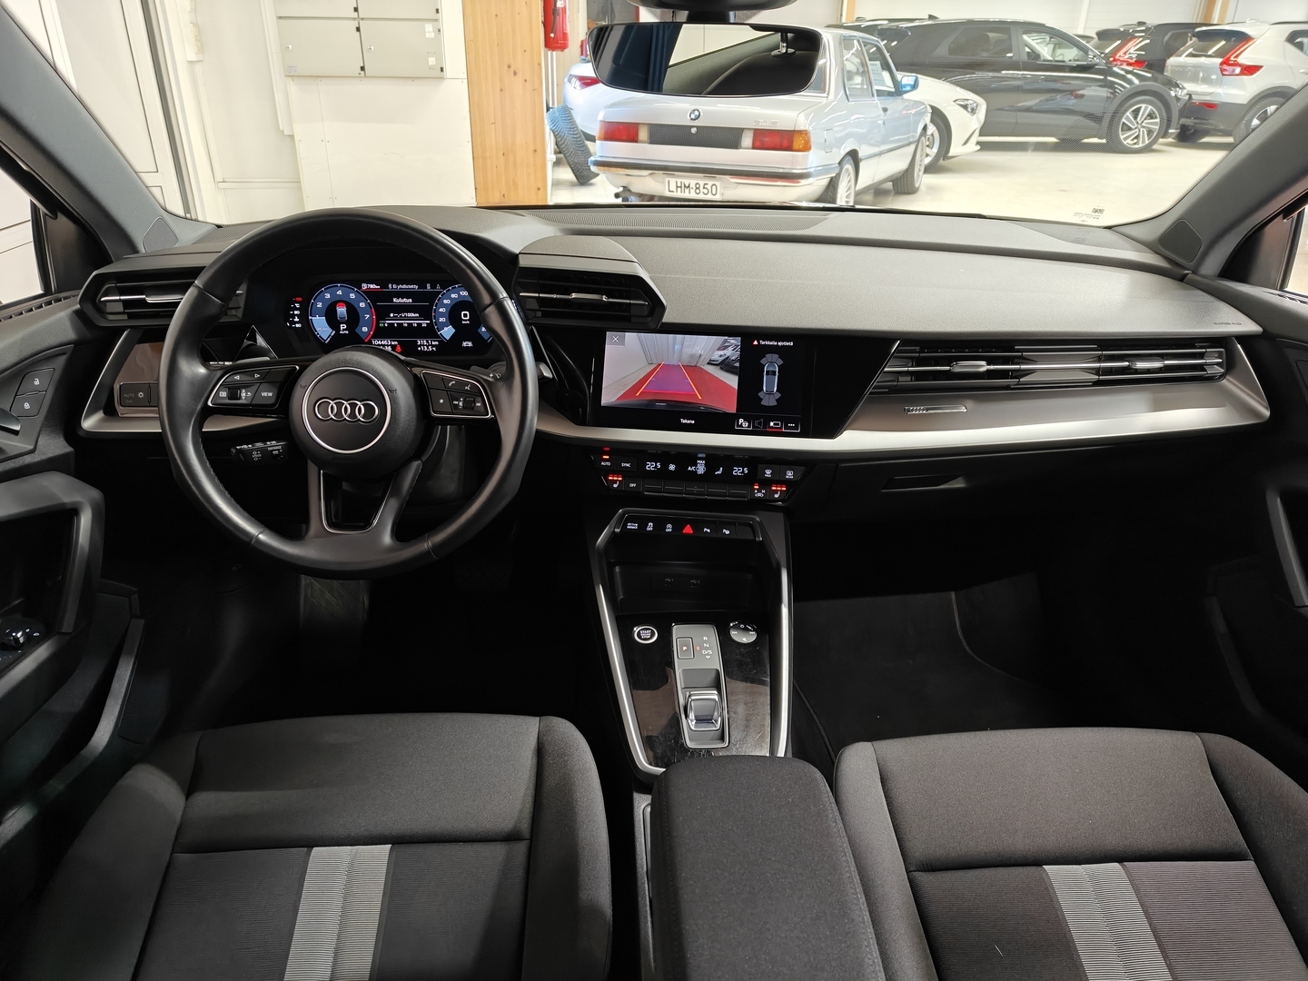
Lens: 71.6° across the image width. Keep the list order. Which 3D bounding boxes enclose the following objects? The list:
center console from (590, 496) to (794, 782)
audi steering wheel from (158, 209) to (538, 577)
[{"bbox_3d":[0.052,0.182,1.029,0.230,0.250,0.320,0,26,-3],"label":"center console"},{"bbox_3d":[-0.305,-0.098,0.933,0.370,0.370,0.100,0,-3,-3],"label":"audi steering wheel"}]

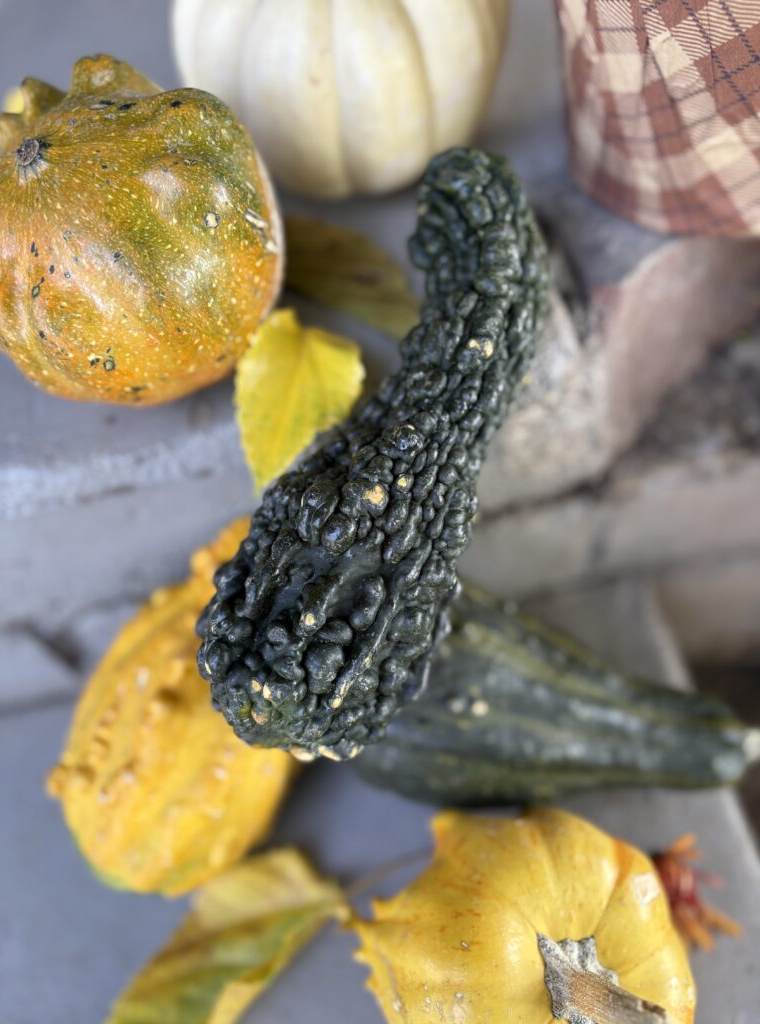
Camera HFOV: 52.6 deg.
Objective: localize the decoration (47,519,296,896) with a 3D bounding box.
[{"bbox_3d":[-0.085,0.086,0.397,0.104,0.097,0.192,8,48,19],"label":"decoration"}]

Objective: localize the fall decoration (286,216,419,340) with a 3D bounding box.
[{"bbox_3d":[-0.025,-0.126,0.416,0.058,0.015,0.110,-32,48,-18],"label":"fall decoration"}]

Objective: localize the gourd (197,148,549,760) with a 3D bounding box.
[{"bbox_3d":[0.009,-0.038,0.335,0.098,0.092,0.296,12,69,23],"label":"gourd"}]

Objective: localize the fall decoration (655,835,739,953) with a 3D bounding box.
[{"bbox_3d":[0.132,0.164,0.332,0.046,0.028,0.050,0,46,12],"label":"fall decoration"}]

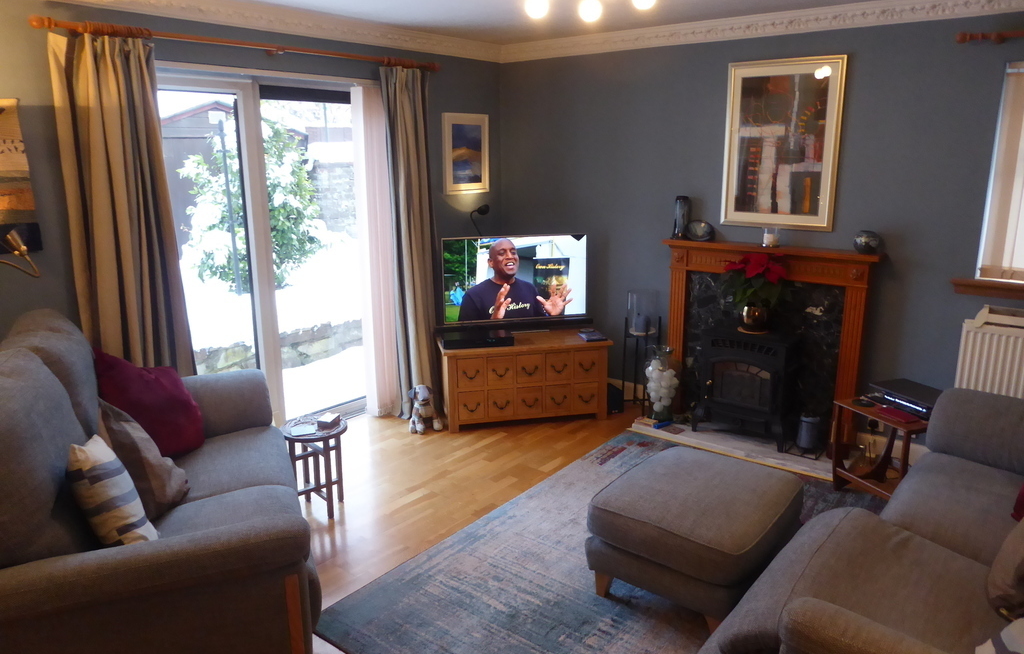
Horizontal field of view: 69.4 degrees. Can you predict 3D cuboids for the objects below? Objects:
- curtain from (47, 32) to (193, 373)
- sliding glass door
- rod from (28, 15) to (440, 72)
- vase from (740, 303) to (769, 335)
[{"bbox_3d":[-1.775,-0.213,3.444,0.130,2.112,0.420,11,17,39],"label":"curtain"},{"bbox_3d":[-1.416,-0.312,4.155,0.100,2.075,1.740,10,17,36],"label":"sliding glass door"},{"bbox_3d":[-1.208,-1.446,3.869,0.085,0.065,2.314,11,17,39],"label":"rod"},{"bbox_3d":[1.389,-0.046,4.226,0.178,0.145,0.178,11,17,39],"label":"vase"}]

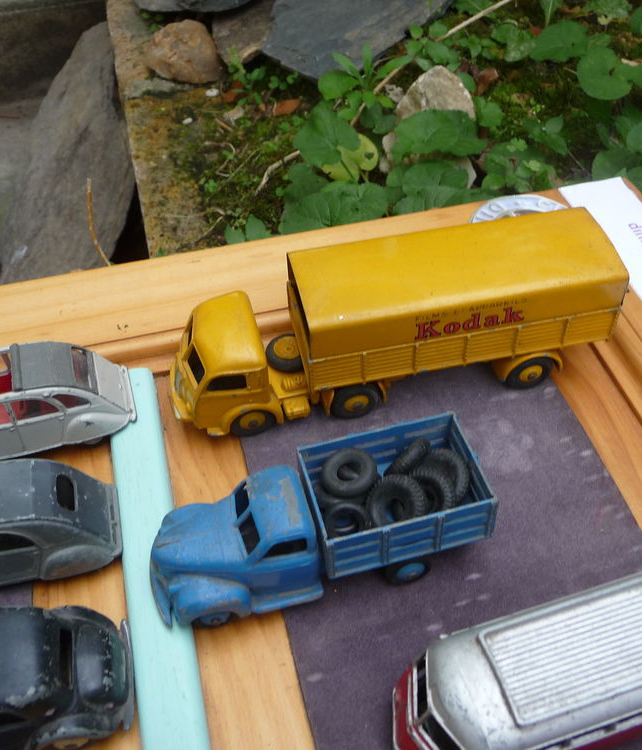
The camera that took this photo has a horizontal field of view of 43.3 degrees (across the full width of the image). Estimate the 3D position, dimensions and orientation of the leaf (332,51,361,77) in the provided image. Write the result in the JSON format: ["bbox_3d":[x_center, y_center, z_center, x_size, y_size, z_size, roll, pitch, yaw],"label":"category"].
[{"bbox_3d":[0.019,-0.237,0.616,0.009,0.012,0.034,-35,72,-11],"label":"leaf"}]

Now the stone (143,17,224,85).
[{"bbox_3d":[-0.135,-0.322,0.802,0.071,0.037,0.049,-10,46,-6],"label":"stone"}]

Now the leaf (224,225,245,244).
[{"bbox_3d":[-0.053,-0.085,0.500,0.014,0.004,0.018,-20,76,-8],"label":"leaf"}]

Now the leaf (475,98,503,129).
[{"bbox_3d":[0.130,-0.202,0.625,0.020,0.006,0.026,-26,76,1],"label":"leaf"}]

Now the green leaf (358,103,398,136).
[{"bbox_3d":[0.048,-0.212,0.670,0.032,0.015,0.028,0,46,4],"label":"green leaf"}]

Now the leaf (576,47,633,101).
[{"bbox_3d":[0.236,-0.251,0.673,0.037,0.024,0.045,12,48,15],"label":"leaf"}]

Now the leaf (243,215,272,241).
[{"bbox_3d":[-0.045,-0.103,0.570,0.019,0.010,0.019,-7,46,-3],"label":"leaf"}]

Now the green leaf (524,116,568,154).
[{"bbox_3d":[0.177,-0.189,0.638,0.029,0.015,0.028,9,47,13],"label":"green leaf"}]

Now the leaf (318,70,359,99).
[{"bbox_3d":[0.013,-0.217,0.606,0.031,0.012,0.029,-16,69,-5],"label":"leaf"}]

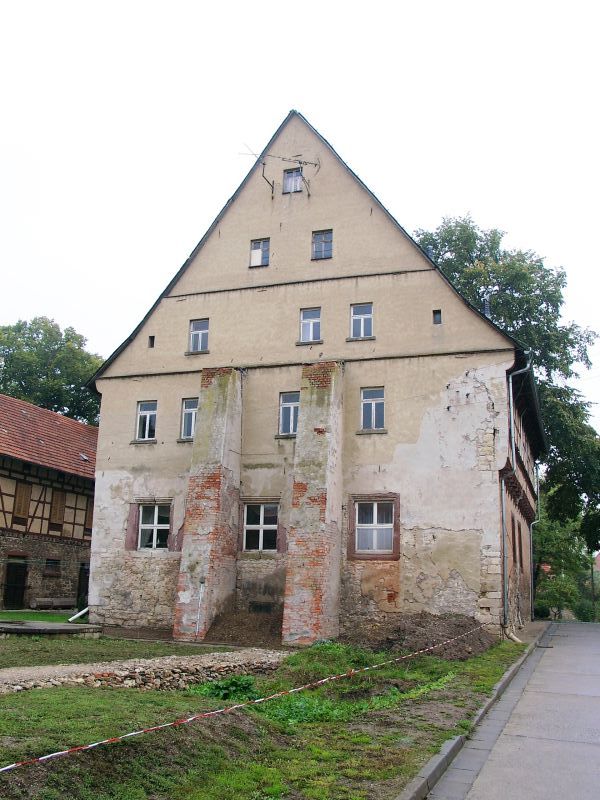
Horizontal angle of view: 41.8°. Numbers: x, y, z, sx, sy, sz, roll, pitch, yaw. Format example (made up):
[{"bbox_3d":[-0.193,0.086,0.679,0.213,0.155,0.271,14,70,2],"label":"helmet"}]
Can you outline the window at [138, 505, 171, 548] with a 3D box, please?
[{"bbox_3d":[-4.885,4.267,26.403,1.180,1.460,0.150,-3,-11,19],"label":"window"}]

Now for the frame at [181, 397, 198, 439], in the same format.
[{"bbox_3d":[-3.623,0.668,26.615,0.750,1.370,0.150,-3,-11,19],"label":"frame"}]

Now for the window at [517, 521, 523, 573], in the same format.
[{"bbox_3d":[8.312,5.534,29.646,0.180,1.900,1.350,-3,-11,19],"label":"window"}]

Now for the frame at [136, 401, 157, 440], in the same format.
[{"bbox_3d":[-5.282,0.746,27.201,0.760,1.350,0.150,-3,-11,19],"label":"frame"}]

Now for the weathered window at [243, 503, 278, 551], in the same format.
[{"bbox_3d":[-1.254,4.075,25.124,1.180,1.490,0.150,-3,-11,19],"label":"weathered window"}]

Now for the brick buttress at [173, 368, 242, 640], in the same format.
[{"bbox_3d":[-2.825,3.028,24.583,1.070,8.350,2.200,-3,-11,19],"label":"brick buttress"}]

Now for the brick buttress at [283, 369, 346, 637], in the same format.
[{"bbox_3d":[0.433,2.884,23.539,1.120,8.400,2.000,-3,-11,19],"label":"brick buttress"}]

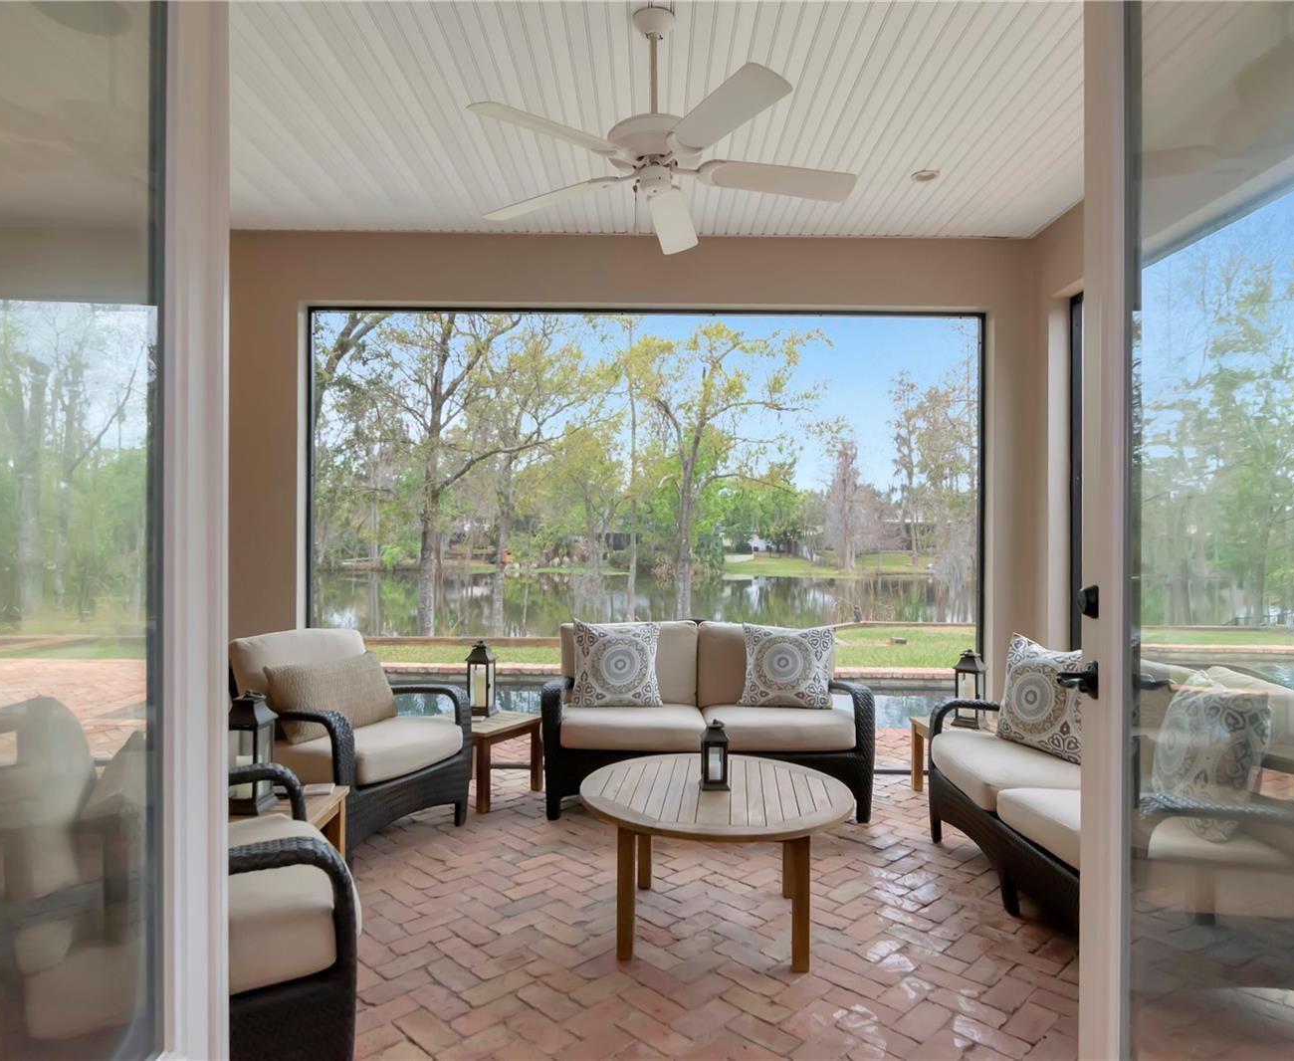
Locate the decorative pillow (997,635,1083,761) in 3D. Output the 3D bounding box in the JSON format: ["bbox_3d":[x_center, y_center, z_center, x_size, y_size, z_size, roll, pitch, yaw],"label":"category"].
[{"bbox_3d":[1.590,0.675,3.250,0.140,0.450,0.450,13,-3,-20],"label":"decorative pillow"}]

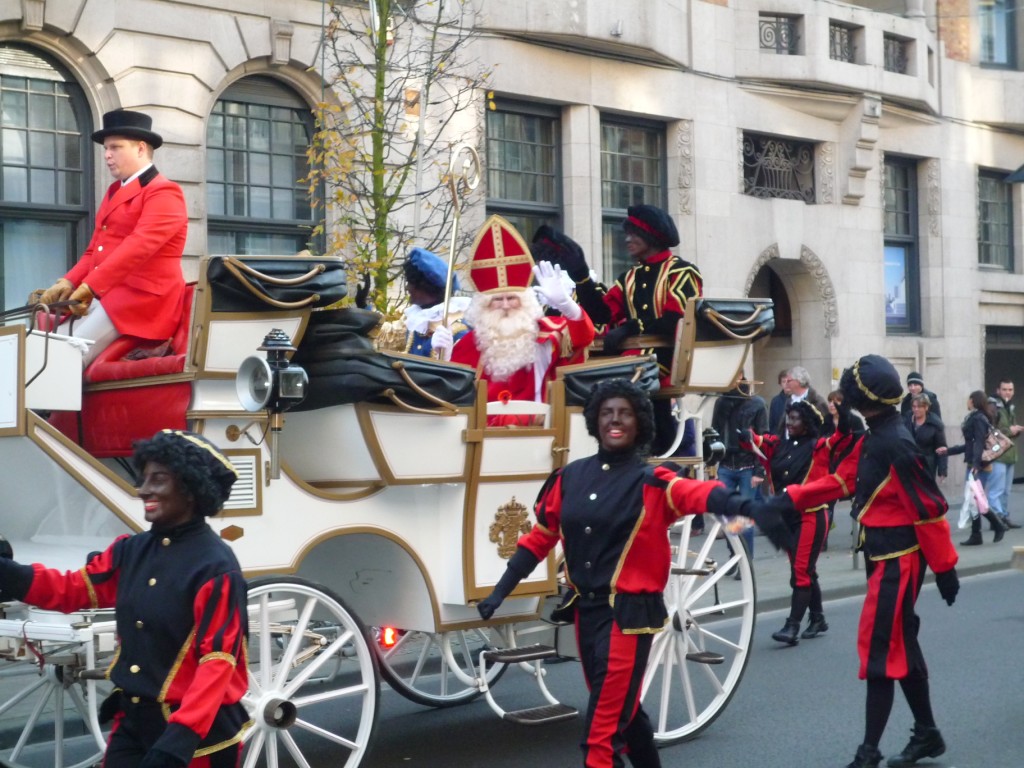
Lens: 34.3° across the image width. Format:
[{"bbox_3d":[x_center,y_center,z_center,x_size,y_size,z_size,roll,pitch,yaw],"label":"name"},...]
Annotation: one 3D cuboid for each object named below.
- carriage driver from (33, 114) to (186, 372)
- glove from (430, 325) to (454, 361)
[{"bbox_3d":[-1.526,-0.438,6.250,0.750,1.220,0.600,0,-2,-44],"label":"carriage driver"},{"bbox_3d":[-0.315,-0.188,7.500,0.100,0.165,0.110,-2,-2,18],"label":"glove"}]

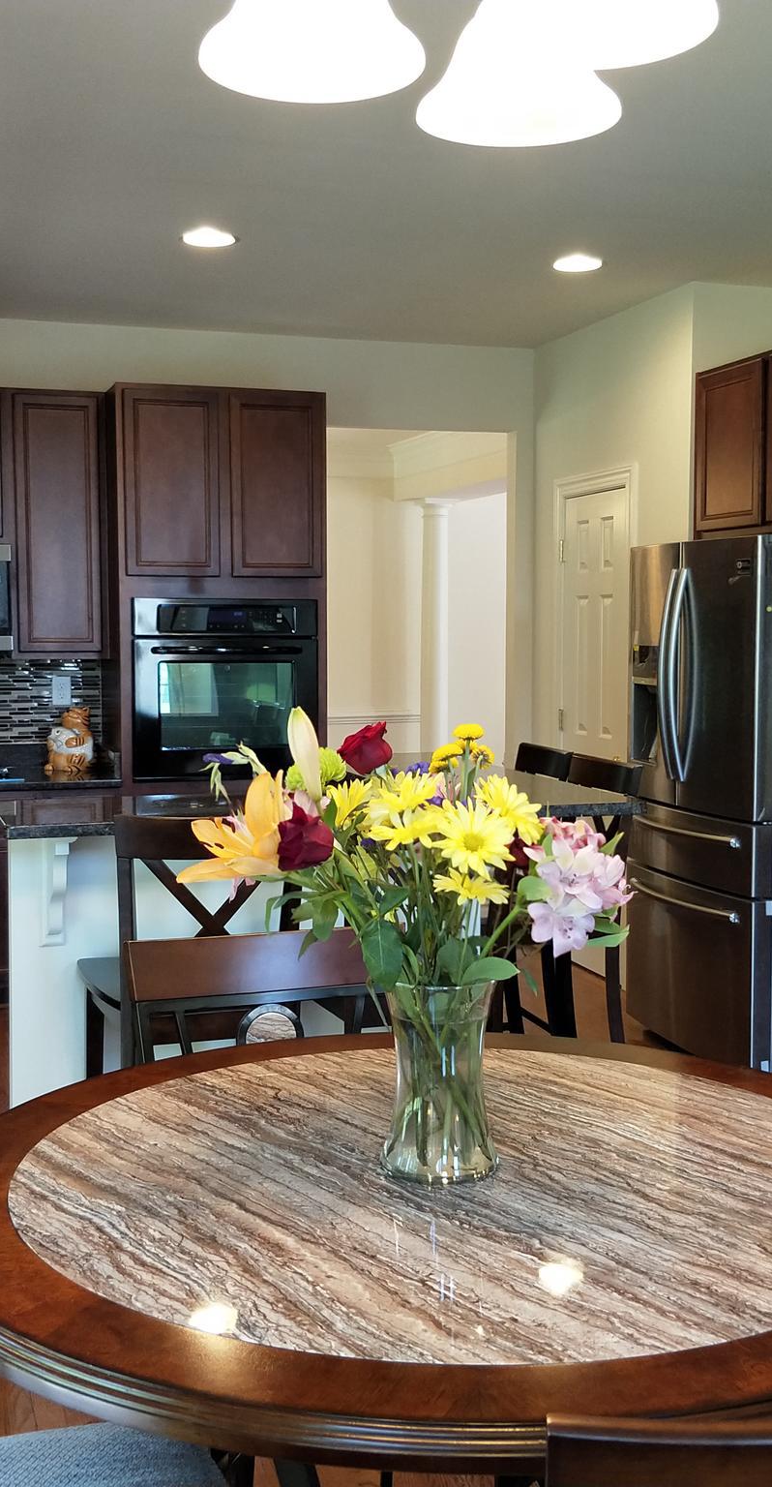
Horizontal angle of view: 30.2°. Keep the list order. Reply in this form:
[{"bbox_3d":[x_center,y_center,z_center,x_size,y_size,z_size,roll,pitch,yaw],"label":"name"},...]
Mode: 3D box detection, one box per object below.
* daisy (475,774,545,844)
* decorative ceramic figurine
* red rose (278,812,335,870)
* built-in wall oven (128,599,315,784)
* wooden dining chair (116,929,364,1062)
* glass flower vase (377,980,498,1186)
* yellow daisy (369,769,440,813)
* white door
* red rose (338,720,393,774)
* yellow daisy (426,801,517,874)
[{"bbox_3d":[0.169,0.090,1.950,0.090,0.088,0.060,-2,6,-17],"label":"daisy"},{"bbox_3d":[-1.292,-0.020,5.893,0.170,0.280,0.170,-5,7,-42],"label":"decorative ceramic figurine"},{"bbox_3d":[-0.109,0.133,1.930,0.077,0.079,0.075,0,5,0],"label":"red rose"},{"bbox_3d":[-0.725,-0.247,6.027,0.759,0.705,0.590,-2,5,-20],"label":"built-in wall oven"},{"bbox_3d":[-0.145,0.856,2.567,0.520,0.970,0.570,-2,6,-17],"label":"wooden dining chair"},{"bbox_3d":[0.078,0.481,2.056,0.168,0.262,0.168,0,5,0],"label":"glass flower vase"},{"bbox_3d":[0.026,0.065,1.950,0.093,0.062,0.080,0,5,3],"label":"yellow daisy"},{"bbox_3d":[0.914,-0.032,6.246,0.050,2.050,0.600,-2,6,-19],"label":"white door"},{"bbox_3d":[-0.029,0.005,2.000,0.076,0.078,0.076,0,5,0],"label":"red rose"},{"bbox_3d":[0.114,0.125,1.910,0.115,0.100,0.055,-1,5,-3],"label":"yellow daisy"}]

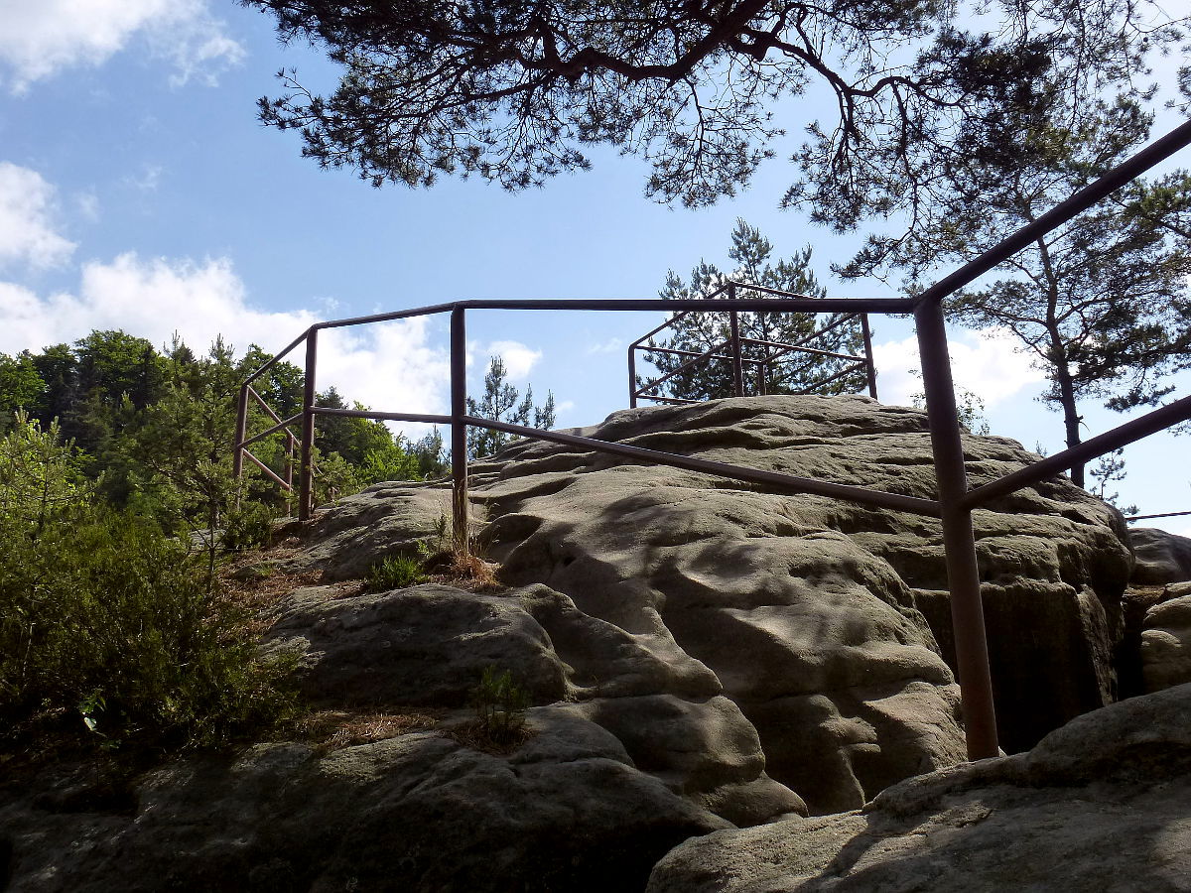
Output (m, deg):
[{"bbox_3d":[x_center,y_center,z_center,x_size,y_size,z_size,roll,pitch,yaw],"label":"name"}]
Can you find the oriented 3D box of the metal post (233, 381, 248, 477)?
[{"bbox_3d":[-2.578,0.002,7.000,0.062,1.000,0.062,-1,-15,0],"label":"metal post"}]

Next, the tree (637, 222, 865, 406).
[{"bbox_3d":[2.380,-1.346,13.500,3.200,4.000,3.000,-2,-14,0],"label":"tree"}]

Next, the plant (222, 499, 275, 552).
[{"bbox_3d":[-1.980,0.451,5.500,0.310,0.310,0.300,-2,-14,0],"label":"plant"}]

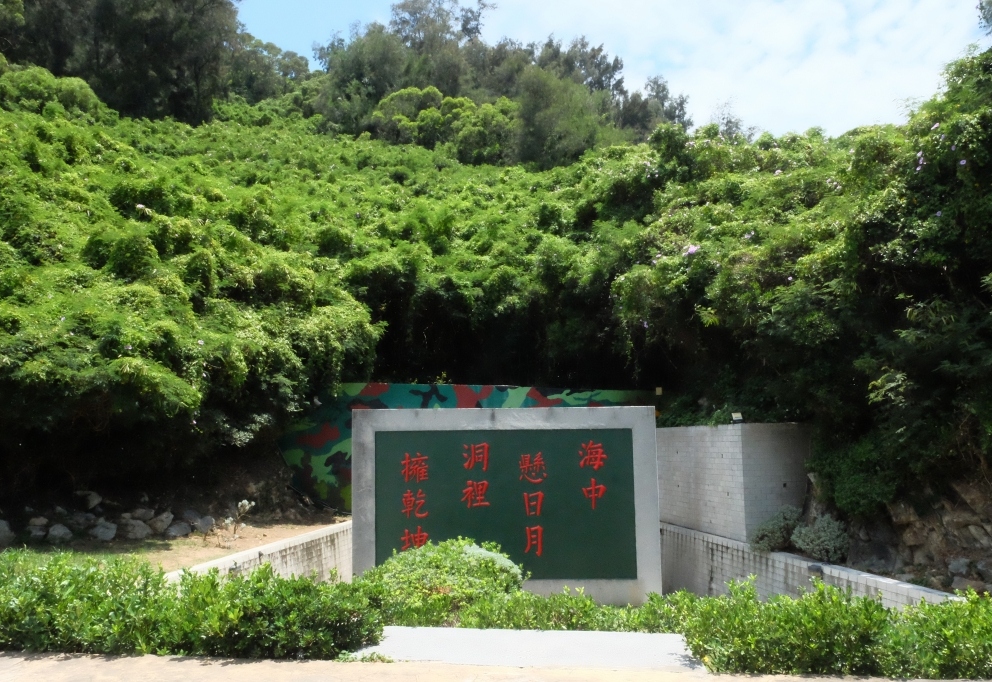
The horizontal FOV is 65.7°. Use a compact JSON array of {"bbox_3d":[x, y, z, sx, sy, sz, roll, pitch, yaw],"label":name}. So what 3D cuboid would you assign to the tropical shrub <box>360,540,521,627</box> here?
[{"bbox_3d":[-0.520,2.220,7.250,1.520,0.700,1.050,0,-8,0],"label":"tropical shrub"}]

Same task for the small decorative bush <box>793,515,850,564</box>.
[{"bbox_3d":[4.600,2.800,10.900,0.820,0.680,0.780,0,-8,0],"label":"small decorative bush"}]

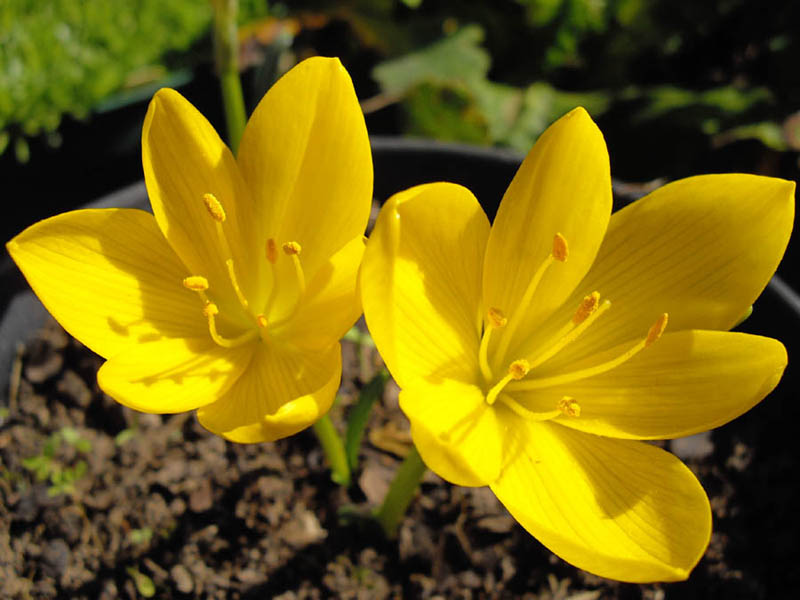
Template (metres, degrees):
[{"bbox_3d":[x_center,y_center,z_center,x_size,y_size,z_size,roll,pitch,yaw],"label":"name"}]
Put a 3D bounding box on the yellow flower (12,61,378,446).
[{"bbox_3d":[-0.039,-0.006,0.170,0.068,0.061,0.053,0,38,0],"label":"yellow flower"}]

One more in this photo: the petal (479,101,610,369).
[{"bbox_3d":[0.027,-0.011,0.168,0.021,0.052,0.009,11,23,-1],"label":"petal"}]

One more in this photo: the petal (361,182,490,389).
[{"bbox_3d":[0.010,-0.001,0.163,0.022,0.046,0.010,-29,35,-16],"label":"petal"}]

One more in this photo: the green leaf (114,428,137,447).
[{"bbox_3d":[-0.074,0.037,0.238,0.006,0.004,0.005,0,38,0],"label":"green leaf"}]

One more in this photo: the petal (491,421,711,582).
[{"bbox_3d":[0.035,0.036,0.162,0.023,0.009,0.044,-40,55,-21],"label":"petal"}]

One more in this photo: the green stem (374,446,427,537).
[{"bbox_3d":[0.001,0.045,0.206,0.006,0.033,0.006,15,36,-5],"label":"green stem"}]

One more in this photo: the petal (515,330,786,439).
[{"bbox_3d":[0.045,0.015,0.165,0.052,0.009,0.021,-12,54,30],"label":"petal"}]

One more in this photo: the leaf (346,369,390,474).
[{"bbox_3d":[-0.008,0.030,0.217,0.007,0.034,0.004,22,34,5],"label":"leaf"}]

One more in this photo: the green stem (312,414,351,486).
[{"bbox_3d":[-0.017,0.038,0.219,0.006,0.025,0.006,-11,35,4],"label":"green stem"}]

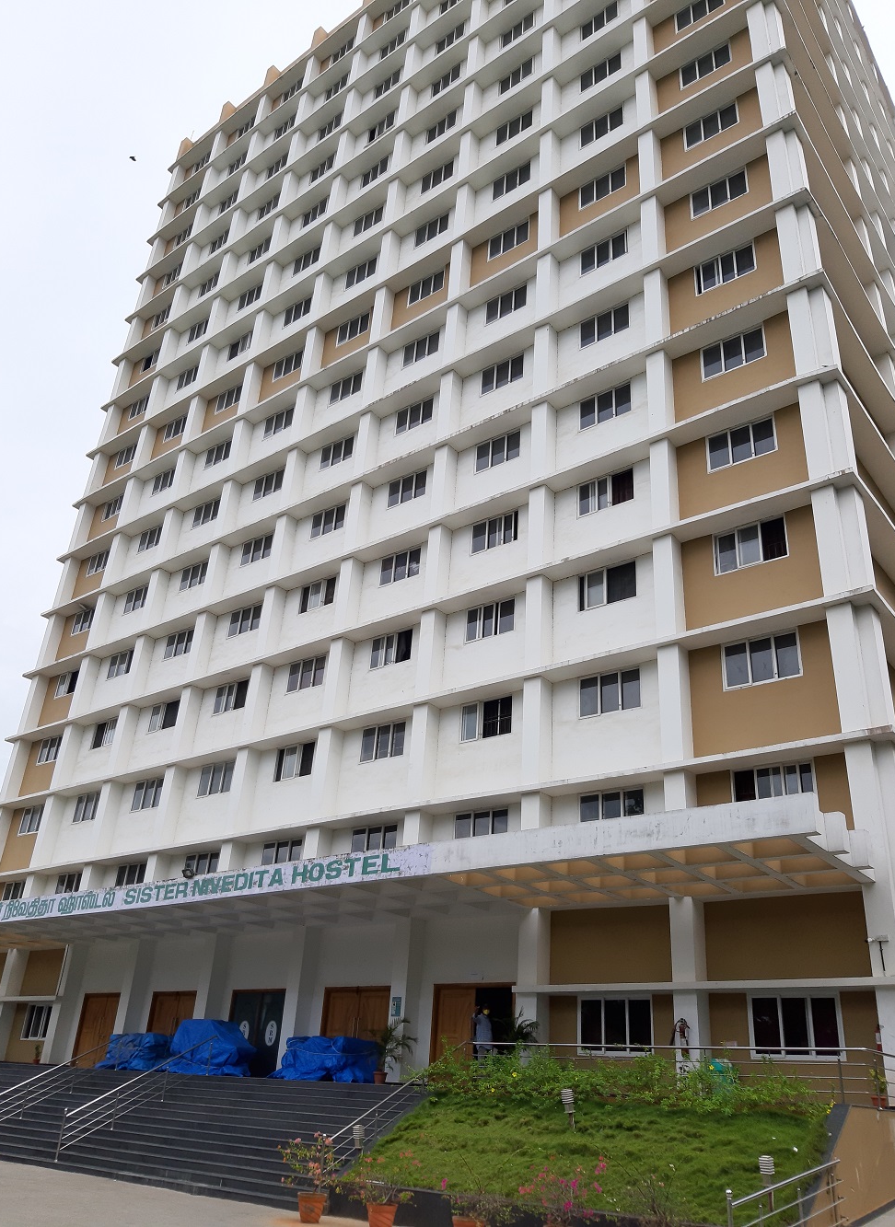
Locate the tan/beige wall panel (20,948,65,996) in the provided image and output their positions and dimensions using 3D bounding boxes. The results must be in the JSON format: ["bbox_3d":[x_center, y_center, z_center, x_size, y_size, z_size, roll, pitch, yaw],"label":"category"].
[{"bbox_3d":[-14.563,13.013,34.687,2.815,1.576,0.120,-17,-34,35],"label":"tan/beige wall panel"}]

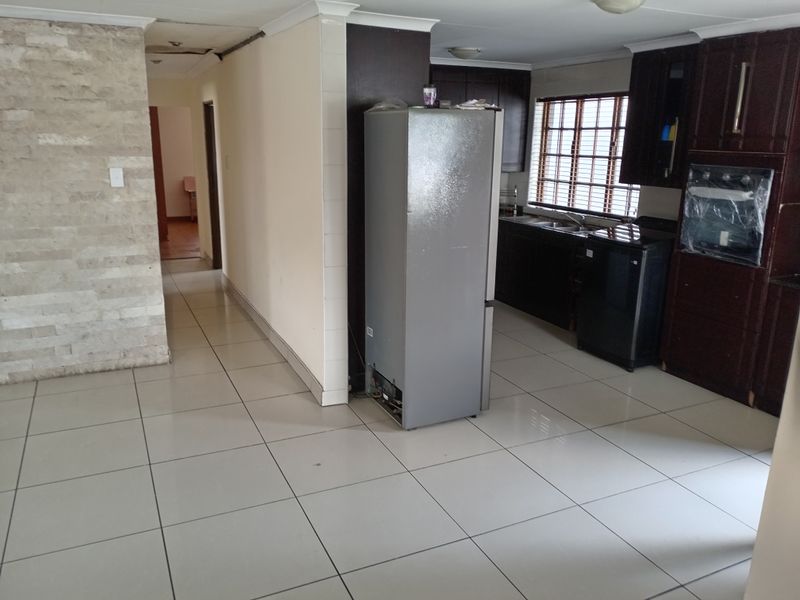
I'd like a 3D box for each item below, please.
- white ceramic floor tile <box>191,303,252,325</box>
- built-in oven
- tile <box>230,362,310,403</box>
[{"bbox_3d":[-1.687,0.153,5.949,0.486,0.012,0.600,-6,16,-25],"label":"white ceramic floor tile"},{"bbox_3d":[2.350,-0.588,4.196,0.550,0.600,0.600,-6,16,-25],"label":"built-in oven"},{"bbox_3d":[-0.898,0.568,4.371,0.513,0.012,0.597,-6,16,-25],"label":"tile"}]

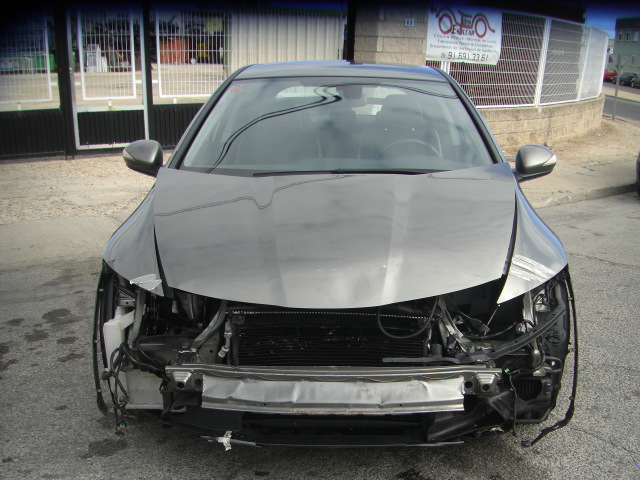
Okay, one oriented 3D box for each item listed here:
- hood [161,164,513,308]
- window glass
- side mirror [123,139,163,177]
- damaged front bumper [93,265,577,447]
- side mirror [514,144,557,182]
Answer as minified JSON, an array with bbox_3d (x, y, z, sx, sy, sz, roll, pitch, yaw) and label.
[{"bbox_3d":[0.053,-0.051,2.627,1.460,0.320,0.890,2,15,3],"label":"hood"},{"bbox_3d":[0.097,-0.560,3.235,1.390,0.370,0.820,2,15,3],"label":"window glass"},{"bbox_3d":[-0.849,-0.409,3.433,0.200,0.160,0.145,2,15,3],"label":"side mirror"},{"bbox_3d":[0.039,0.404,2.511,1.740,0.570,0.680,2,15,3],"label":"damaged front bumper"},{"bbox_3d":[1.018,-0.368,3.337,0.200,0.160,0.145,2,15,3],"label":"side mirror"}]

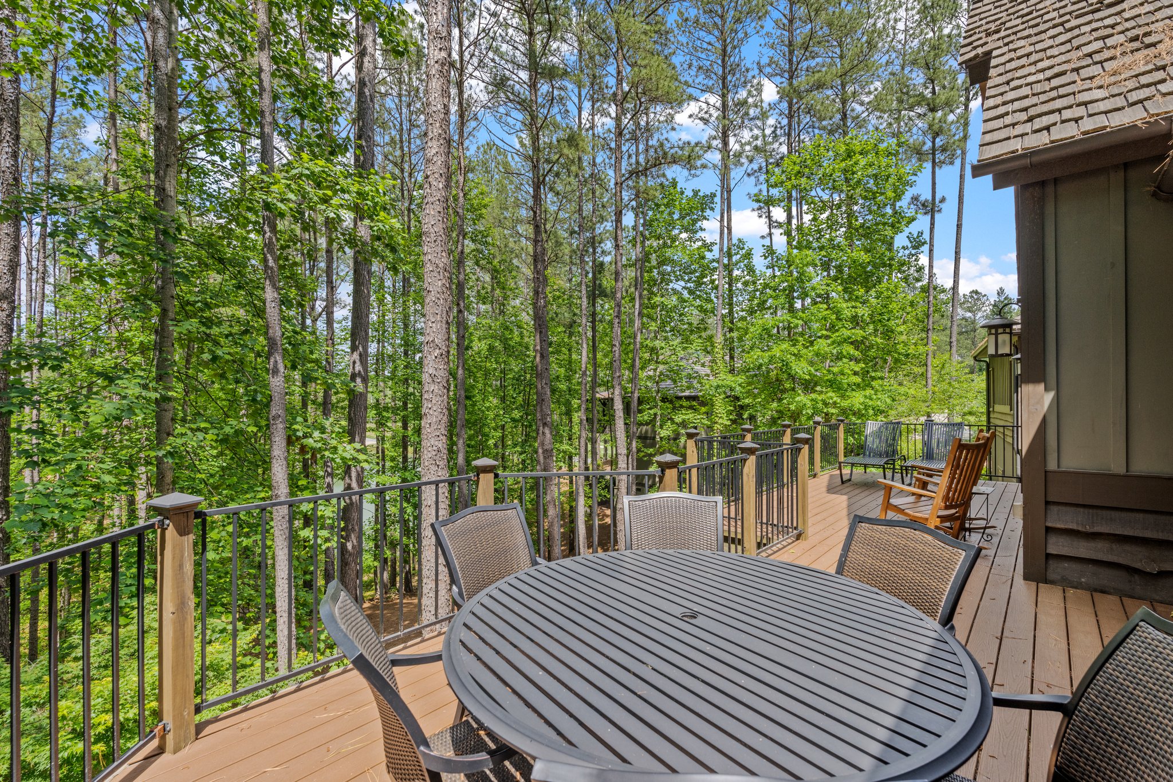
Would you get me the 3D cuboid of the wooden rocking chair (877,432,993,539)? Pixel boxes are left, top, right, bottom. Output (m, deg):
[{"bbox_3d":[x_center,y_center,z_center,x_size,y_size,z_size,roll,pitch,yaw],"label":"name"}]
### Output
[{"bbox_3d":[3.041,0.892,4.612,0.650,1.080,0.770,0,0,-29],"label":"wooden rocking chair"}]

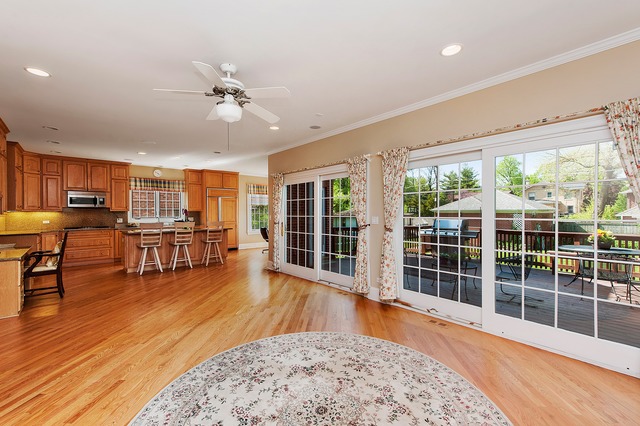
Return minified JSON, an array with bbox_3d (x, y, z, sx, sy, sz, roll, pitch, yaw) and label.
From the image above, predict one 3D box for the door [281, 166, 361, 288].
[{"bbox_3d":[-0.070,0.242,5.439,0.150,2.090,2.380,0,0,-40],"label":"door"}]

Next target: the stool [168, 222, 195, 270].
[{"bbox_3d":[-3.250,0.763,6.692,0.450,1.070,0.500,0,0,-40],"label":"stool"}]

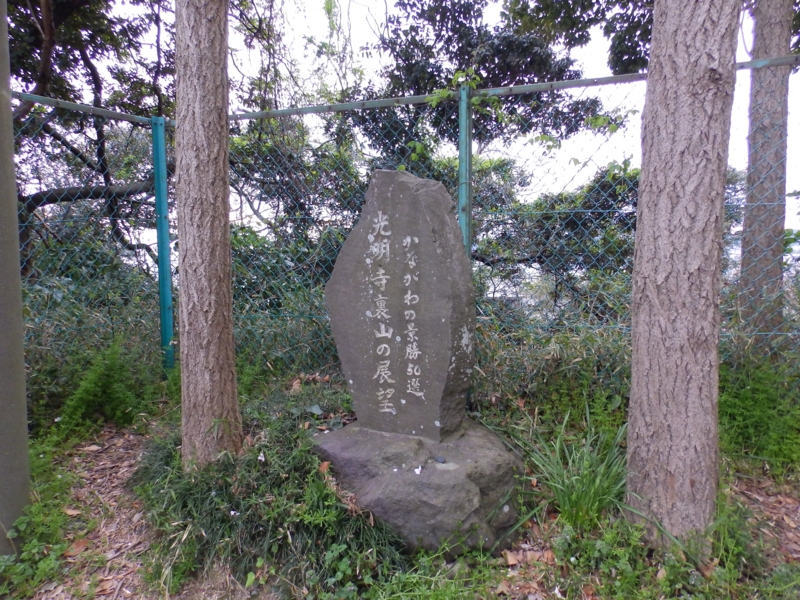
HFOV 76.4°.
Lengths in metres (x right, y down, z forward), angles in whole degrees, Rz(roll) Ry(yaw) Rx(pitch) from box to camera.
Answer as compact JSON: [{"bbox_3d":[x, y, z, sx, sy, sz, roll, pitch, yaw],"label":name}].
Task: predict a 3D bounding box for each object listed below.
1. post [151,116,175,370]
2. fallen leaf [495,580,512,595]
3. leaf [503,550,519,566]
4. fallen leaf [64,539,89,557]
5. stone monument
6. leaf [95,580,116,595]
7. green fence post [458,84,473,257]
[{"bbox_3d":[-1.542,-0.291,3.308,0.058,1.760,0.058,1,4,17],"label":"post"},{"bbox_3d":[0.349,0.965,1.713,0.048,0.020,0.050,6,19,17],"label":"fallen leaf"},{"bbox_3d":[0.399,0.928,1.835,0.040,0.018,0.060,6,19,17],"label":"leaf"},{"bbox_3d":[-1.159,0.885,1.821,0.045,0.015,0.080,10,21,29],"label":"fallen leaf"},{"bbox_3d":[0.094,0.168,2.192,0.820,1.440,0.700,2,4,27],"label":"stone monument"},{"bbox_3d":[-0.954,0.928,1.647,0.045,0.018,0.062,13,22,36],"label":"leaf"},{"bbox_3d":[0.343,-0.245,2.709,0.062,1.760,0.055,1,4,17],"label":"green fence post"}]

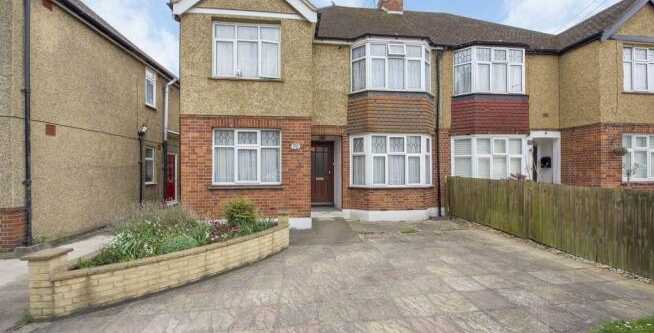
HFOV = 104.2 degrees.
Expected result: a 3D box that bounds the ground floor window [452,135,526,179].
[{"bbox_3d":[5.362,-0.163,8.132,2.562,1.619,0.425,0,0,-5],"label":"ground floor window"}]

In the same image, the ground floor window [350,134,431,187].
[{"bbox_3d":[2.078,-0.163,7.853,2.622,1.619,0.425,0,0,-5],"label":"ground floor window"}]

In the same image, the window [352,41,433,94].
[{"bbox_3d":[2.078,-2.982,7.853,2.622,1.492,0.425,0,0,-5],"label":"window"}]

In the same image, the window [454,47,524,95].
[{"bbox_3d":[5.362,-2.972,8.132,2.562,1.452,0.425,0,0,-5],"label":"window"}]

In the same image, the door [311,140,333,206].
[{"bbox_3d":[-0.184,0.243,8.850,0.920,2.226,0.100,0,0,-5],"label":"door"}]

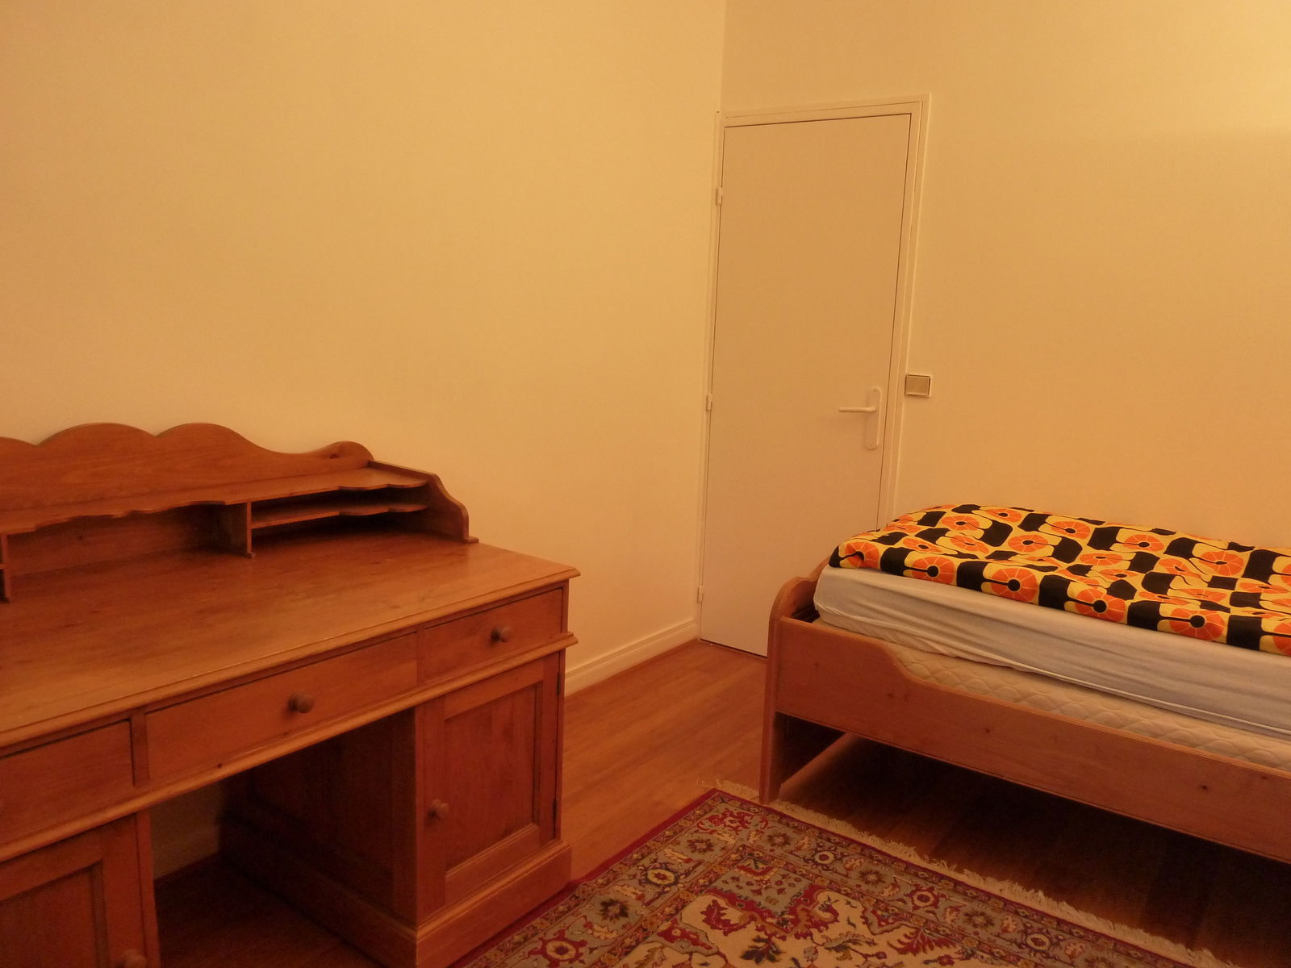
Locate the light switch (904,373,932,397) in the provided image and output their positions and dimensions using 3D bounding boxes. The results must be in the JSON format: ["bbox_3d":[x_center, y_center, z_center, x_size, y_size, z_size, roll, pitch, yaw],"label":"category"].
[{"bbox_3d":[0.948,-0.341,3.241,0.085,0.076,0.013,10,14,34],"label":"light switch"}]

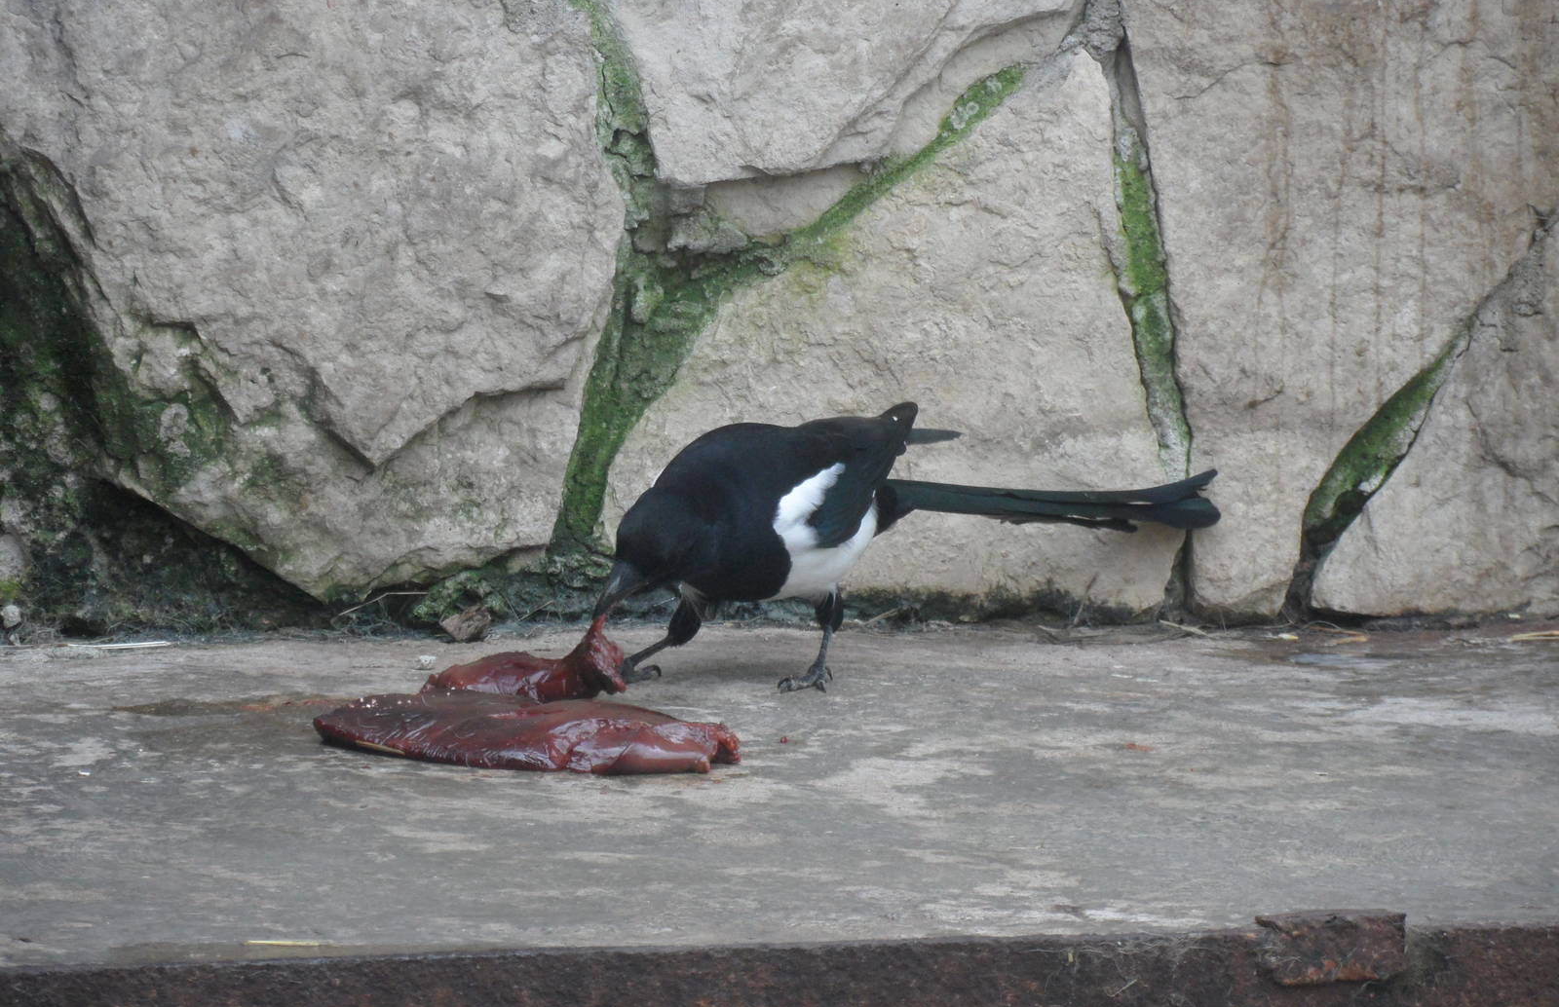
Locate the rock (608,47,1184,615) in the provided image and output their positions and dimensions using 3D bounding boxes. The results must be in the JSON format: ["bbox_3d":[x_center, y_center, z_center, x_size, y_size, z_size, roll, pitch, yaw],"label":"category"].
[{"bbox_3d":[0.067,-0.118,8.303,0.352,0.355,0.130,0,12,-4],"label":"rock"}]

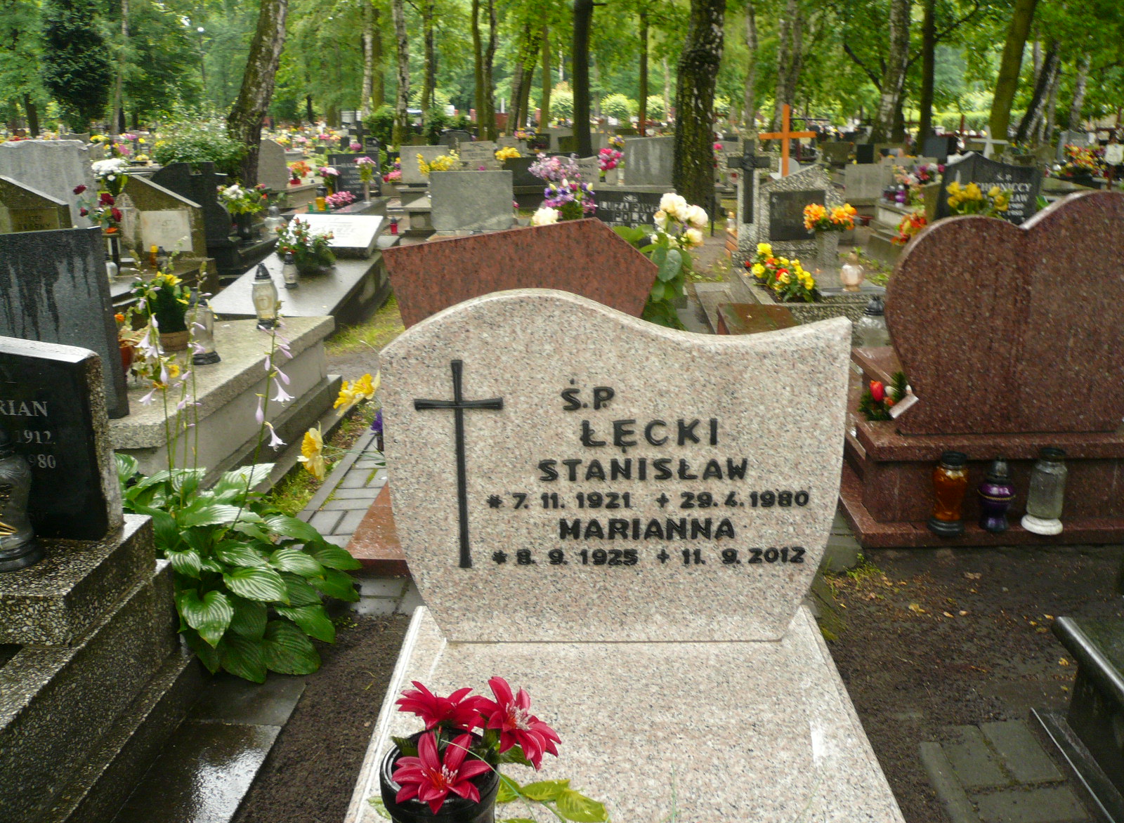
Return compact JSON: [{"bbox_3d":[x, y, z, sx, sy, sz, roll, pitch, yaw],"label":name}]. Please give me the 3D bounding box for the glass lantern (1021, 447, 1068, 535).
[{"bbox_3d":[1.499,0.246,2.810,0.132,0.260,0.132,-1,18,1],"label":"glass lantern"}]

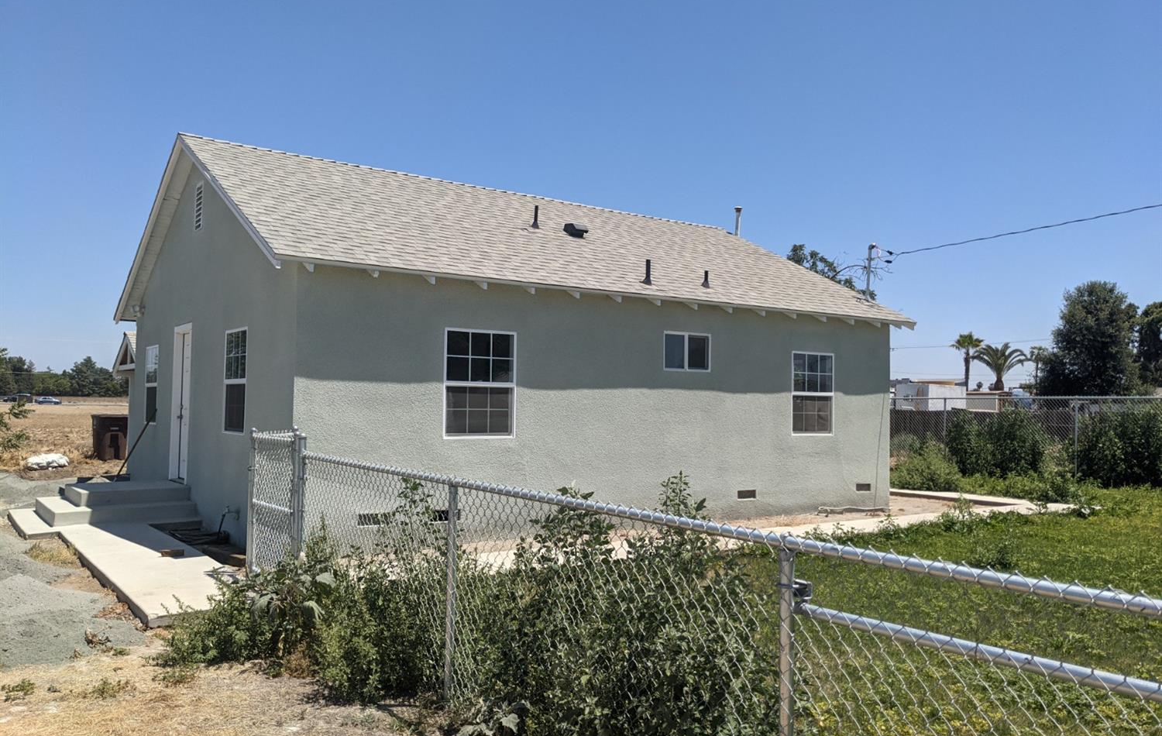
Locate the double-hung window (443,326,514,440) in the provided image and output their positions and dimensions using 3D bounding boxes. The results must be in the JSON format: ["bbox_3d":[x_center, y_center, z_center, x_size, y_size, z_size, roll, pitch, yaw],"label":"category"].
[{"bbox_3d":[-1.130,0.188,10.228,0.927,1.217,0.090,3,-3,-37],"label":"double-hung window"}]

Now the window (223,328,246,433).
[{"bbox_3d":[-4.005,0.157,10.512,0.090,1.218,0.830,3,-3,-37],"label":"window"}]

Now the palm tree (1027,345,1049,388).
[{"bbox_3d":[53.123,2.075,105.120,2.800,9.300,2.800,0,-3,27],"label":"palm tree"}]

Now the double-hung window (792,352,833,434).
[{"bbox_3d":[3.513,0.397,13.724,0.950,1.235,0.090,3,-3,-37],"label":"double-hung window"}]

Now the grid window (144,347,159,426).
[{"bbox_3d":[-6.598,0.265,13.948,0.090,1.190,0.805,3,-3,-37],"label":"grid window"}]

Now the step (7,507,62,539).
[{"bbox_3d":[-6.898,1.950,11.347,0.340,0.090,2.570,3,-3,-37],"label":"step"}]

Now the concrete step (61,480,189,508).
[{"bbox_3d":[-5.998,1.650,11.984,1.280,0.190,1.250,3,-3,-37],"label":"concrete step"}]

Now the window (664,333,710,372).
[{"bbox_3d":[1.433,-0.210,12.172,0.862,0.512,0.080,3,-3,-37],"label":"window"}]

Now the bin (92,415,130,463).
[{"bbox_3d":[-11.908,1.748,22.918,0.710,1.150,0.840,3,-3,-39],"label":"bin"}]

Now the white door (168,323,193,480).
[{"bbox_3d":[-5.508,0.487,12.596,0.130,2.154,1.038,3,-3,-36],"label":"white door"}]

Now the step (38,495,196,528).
[{"bbox_3d":[-6.122,1.837,11.879,1.590,0.195,1.900,3,-3,-37],"label":"step"}]

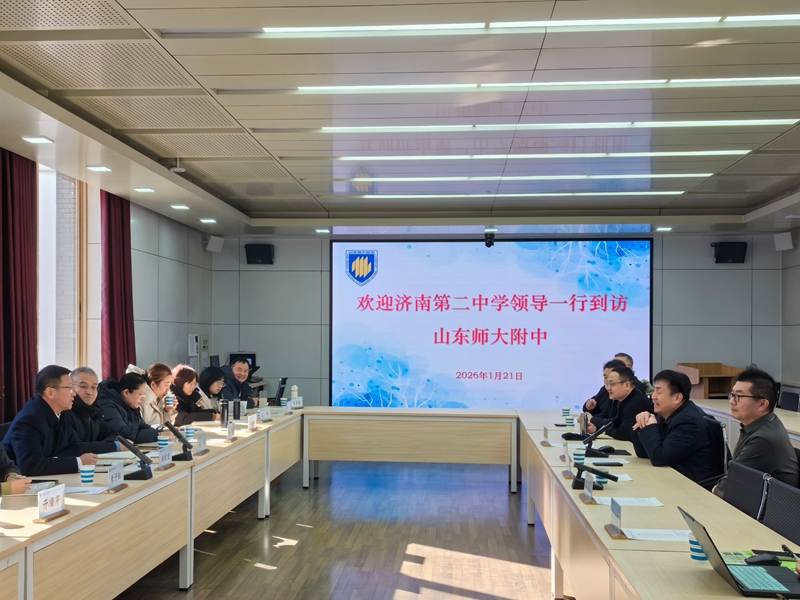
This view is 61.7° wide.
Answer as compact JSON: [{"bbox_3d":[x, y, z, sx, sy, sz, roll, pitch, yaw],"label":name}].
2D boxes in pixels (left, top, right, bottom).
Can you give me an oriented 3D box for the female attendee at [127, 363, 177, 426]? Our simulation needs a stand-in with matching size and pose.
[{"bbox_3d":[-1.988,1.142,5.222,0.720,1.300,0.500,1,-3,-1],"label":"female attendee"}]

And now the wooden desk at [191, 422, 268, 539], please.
[{"bbox_3d":[-1.548,1.417,4.910,0.720,0.755,1.600,0,-3,5],"label":"wooden desk"}]

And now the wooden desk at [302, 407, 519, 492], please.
[{"bbox_3d":[0.115,1.527,6.920,2.160,0.750,0.600,0,-3,5],"label":"wooden desk"}]

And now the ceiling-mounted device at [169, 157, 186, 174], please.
[{"bbox_3d":[-2.037,-1.239,6.150,0.140,0.143,0.130,0,-3,5],"label":"ceiling-mounted device"}]

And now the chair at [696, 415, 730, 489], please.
[{"bbox_3d":[1.811,1.295,4.444,0.600,0.970,0.560,0,-3,5],"label":"chair"}]

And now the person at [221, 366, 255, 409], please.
[{"bbox_3d":[-1.767,1.254,6.957,0.720,1.270,0.580,-2,-4,43],"label":"person"}]

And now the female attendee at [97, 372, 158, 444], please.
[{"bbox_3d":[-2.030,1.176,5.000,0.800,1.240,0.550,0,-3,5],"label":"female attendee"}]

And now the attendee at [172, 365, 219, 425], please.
[{"bbox_3d":[-1.950,1.228,6.000,0.760,1.250,0.520,0,-3,5],"label":"attendee"}]

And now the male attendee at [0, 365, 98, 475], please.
[{"bbox_3d":[-1.969,1.039,3.719,0.750,1.340,0.560,1,-3,-10],"label":"male attendee"}]

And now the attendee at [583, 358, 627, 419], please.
[{"bbox_3d":[1.960,1.215,5.970,0.780,1.330,0.550,0,-3,5],"label":"attendee"}]

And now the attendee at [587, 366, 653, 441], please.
[{"bbox_3d":[1.820,1.191,5.300,0.800,1.300,0.560,0,-3,5],"label":"attendee"}]

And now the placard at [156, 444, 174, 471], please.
[{"bbox_3d":[-1.373,0.924,3.920,0.050,0.122,0.180,0,-3,5],"label":"placard"}]

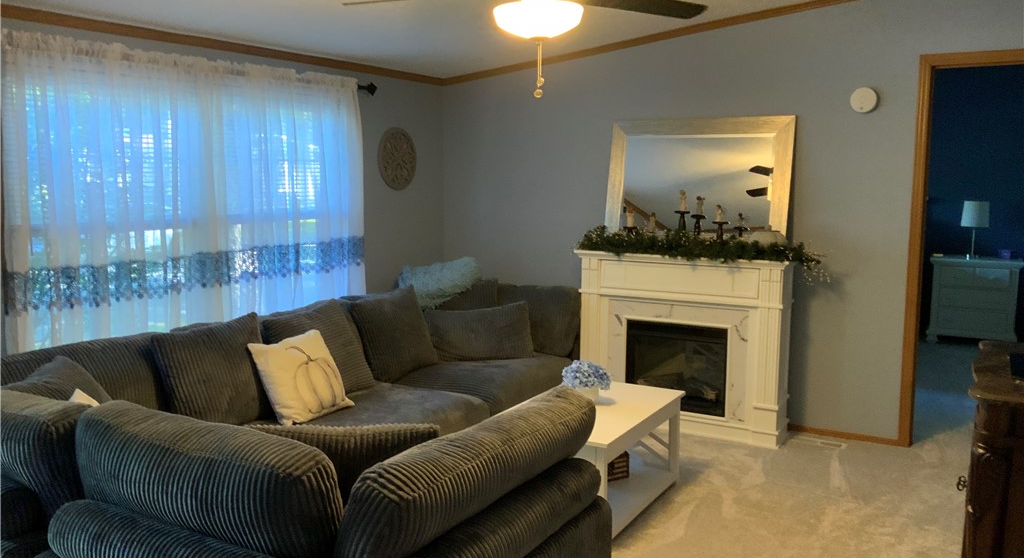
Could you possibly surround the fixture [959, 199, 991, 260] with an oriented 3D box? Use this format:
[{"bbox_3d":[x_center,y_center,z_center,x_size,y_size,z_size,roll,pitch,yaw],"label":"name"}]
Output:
[{"bbox_3d":[4.232,-0.451,7.850,0.265,0.530,0.265,4,8,32],"label":"fixture"}]

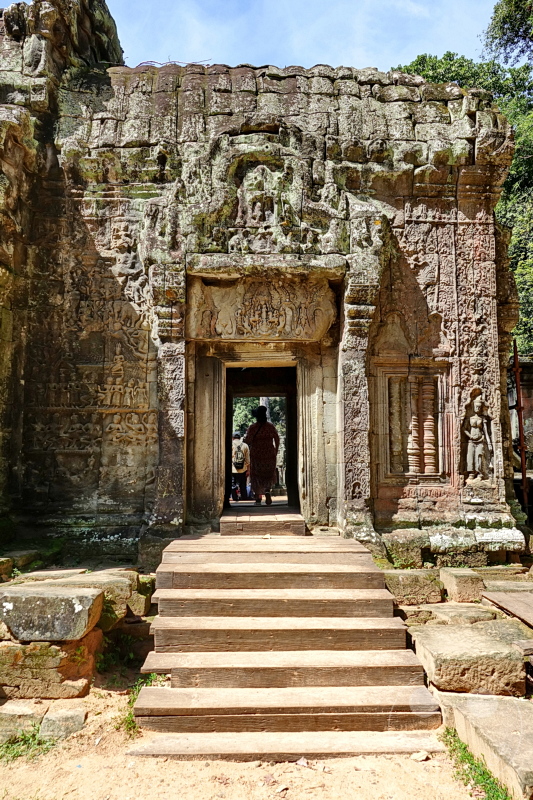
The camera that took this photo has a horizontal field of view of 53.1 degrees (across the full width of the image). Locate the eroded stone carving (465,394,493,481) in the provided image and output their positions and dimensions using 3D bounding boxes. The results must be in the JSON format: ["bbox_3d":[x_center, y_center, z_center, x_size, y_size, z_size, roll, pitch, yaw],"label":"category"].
[{"bbox_3d":[2.685,0.465,6.786,0.370,1.120,0.170,0,-5,-1],"label":"eroded stone carving"}]

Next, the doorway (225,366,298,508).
[{"bbox_3d":[-0.065,0.485,6.741,0.920,1.860,0.450,0,-7,-1],"label":"doorway"}]

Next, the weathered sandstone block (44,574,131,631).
[{"bbox_3d":[-1.460,1.630,4.368,0.760,0.340,0.420,0,-5,-1],"label":"weathered sandstone block"}]

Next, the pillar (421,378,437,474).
[{"bbox_3d":[2.081,0.328,6.849,0.200,1.200,0.200,0,-5,-1],"label":"pillar"}]

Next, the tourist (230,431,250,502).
[{"bbox_3d":[-0.608,1.521,12.011,0.520,1.660,0.420,0,-5,-2],"label":"tourist"}]

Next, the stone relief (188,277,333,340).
[{"bbox_3d":[-0.060,-1.114,6.686,1.850,0.860,0.380,0,-7,-1],"label":"stone relief"}]

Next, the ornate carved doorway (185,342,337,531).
[{"bbox_3d":[-0.077,0.468,6.836,1.880,2.340,0.500,0,-5,-1],"label":"ornate carved doorway"}]

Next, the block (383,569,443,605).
[{"bbox_3d":[1.245,1.612,4.678,0.520,0.260,0.340,0,-7,-1],"label":"block"}]

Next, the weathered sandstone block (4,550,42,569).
[{"bbox_3d":[-2.490,1.632,5.473,0.360,0.160,0.300,1,-5,-11],"label":"weathered sandstone block"}]

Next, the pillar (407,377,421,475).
[{"bbox_3d":[1.825,0.291,6.634,0.160,1.200,0.160,0,-7,-1],"label":"pillar"}]

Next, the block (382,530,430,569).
[{"bbox_3d":[1.600,1.677,6.111,0.510,0.390,0.430,0,-7,-1],"label":"block"}]

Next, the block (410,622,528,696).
[{"bbox_3d":[1.430,1.853,3.845,0.640,0.260,0.680,0,-5,-2],"label":"block"}]

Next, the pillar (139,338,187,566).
[{"bbox_3d":[-1.268,0.671,6.566,0.500,2.700,0.450,0,-5,-1],"label":"pillar"}]

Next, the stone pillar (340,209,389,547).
[{"bbox_3d":[1.120,-0.325,6.216,0.450,3.800,0.480,0,-7,-1],"label":"stone pillar"}]

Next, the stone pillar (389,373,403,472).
[{"bbox_3d":[1.605,0.291,6.634,0.160,1.190,0.160,0,-7,-1],"label":"stone pillar"}]

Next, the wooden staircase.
[{"bbox_3d":[0.070,1.861,4.688,1.980,0.900,2.800,0,-5,-3],"label":"wooden staircase"}]

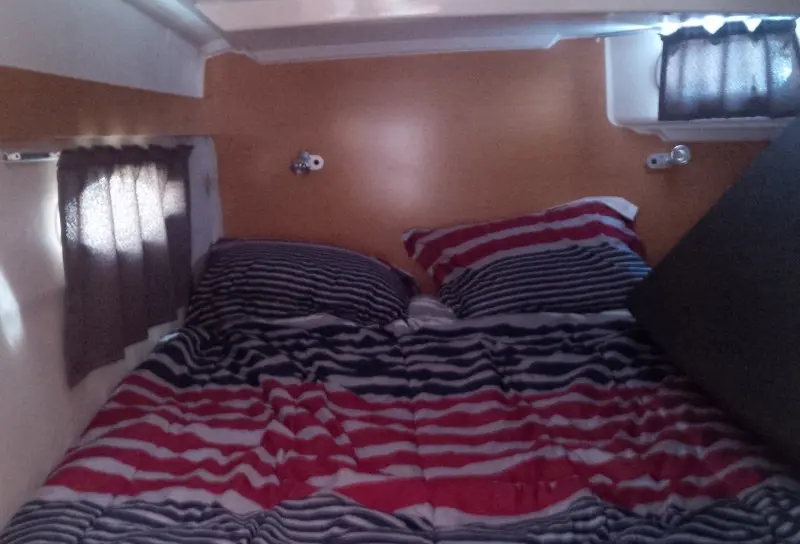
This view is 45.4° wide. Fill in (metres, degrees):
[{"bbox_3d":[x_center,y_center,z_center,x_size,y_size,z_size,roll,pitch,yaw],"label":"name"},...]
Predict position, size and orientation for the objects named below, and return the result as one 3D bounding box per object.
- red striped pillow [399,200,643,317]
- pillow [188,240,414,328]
[{"bbox_3d":[0.360,-0.020,2.620,0.640,0.400,0.150,-5,-31,-3],"label":"red striped pillow"},{"bbox_3d":[-0.255,0.030,2.580,0.610,0.160,0.390,1,39,2],"label":"pillow"}]

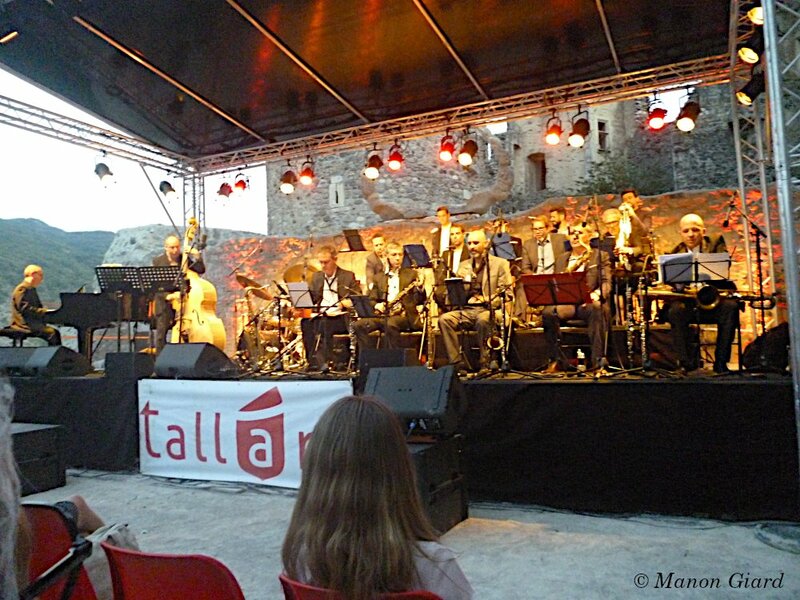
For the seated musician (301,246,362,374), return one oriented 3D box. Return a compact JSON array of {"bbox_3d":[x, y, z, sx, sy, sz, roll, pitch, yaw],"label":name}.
[{"bbox_3d":[-0.757,0.091,6.950,0.540,1.320,0.720,-4,-4,27],"label":"seated musician"}]

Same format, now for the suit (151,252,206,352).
[{"bbox_3d":[-2.721,0.117,7.950,0.620,1.420,0.420,-1,-3,-18],"label":"suit"}]

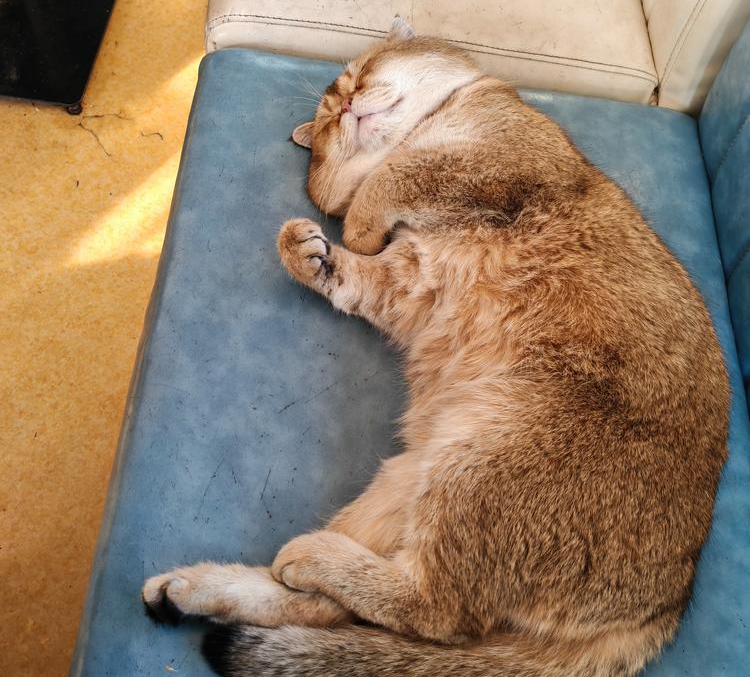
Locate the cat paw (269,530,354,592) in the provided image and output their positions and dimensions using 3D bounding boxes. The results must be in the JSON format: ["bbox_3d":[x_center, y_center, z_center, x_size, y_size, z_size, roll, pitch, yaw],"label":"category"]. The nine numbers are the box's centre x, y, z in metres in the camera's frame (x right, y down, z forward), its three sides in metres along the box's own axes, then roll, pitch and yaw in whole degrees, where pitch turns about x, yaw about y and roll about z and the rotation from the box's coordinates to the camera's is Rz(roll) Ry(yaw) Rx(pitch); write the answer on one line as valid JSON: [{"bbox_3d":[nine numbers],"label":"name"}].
[{"bbox_3d":[-0.041,0.144,0.507,0.050,0.036,0.037,18,63,1],"label":"cat paw"}]

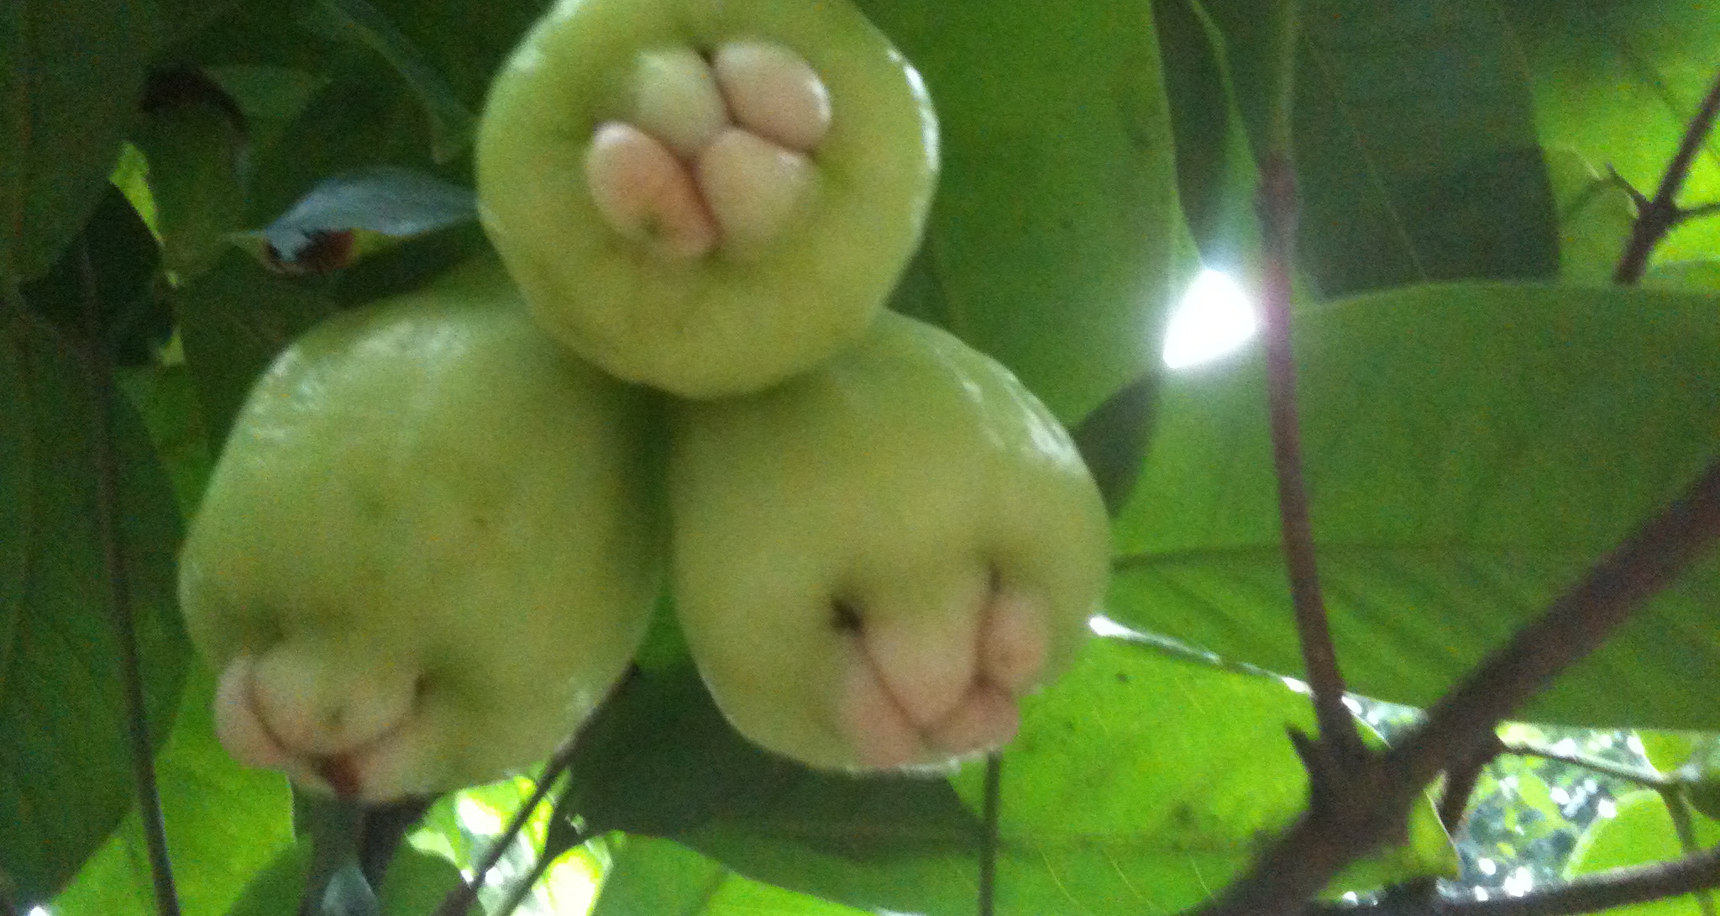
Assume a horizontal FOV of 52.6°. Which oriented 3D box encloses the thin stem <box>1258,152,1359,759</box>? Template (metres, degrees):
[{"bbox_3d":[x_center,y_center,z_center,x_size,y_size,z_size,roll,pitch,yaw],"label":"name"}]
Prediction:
[{"bbox_3d":[0.077,0.000,0.305,0.009,0.107,0.007,-6,0,0],"label":"thin stem"}]

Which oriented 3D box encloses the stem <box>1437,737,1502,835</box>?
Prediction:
[{"bbox_3d":[0.114,0.061,0.325,0.007,0.021,0.006,22,0,0],"label":"stem"}]

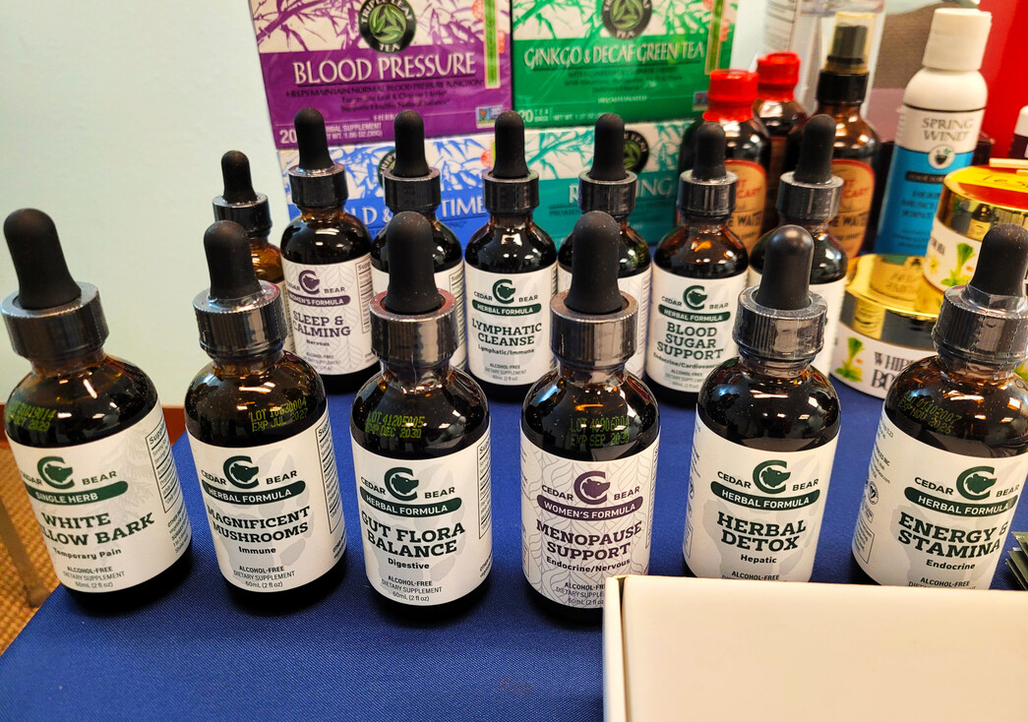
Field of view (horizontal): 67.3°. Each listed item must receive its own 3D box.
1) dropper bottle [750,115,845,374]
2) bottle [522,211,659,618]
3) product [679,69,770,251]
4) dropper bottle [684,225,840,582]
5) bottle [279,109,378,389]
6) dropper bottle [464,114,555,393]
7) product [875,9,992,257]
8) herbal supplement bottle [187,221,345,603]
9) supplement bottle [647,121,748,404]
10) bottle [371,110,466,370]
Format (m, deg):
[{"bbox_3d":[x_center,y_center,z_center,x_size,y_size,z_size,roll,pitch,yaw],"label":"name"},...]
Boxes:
[{"bbox_3d":[0.117,-0.040,0.319,0.039,0.119,0.039,14,31,27],"label":"dropper bottle"},{"bbox_3d":[0.021,0.016,0.214,0.039,0.118,0.039,0,27,2],"label":"bottle"},{"bbox_3d":[0.117,-0.100,0.437,0.048,0.118,0.048,1,27,3],"label":"product"},{"bbox_3d":[0.071,0.017,0.218,0.039,0.116,0.039,5,28,11],"label":"dropper bottle"},{"bbox_3d":[-0.083,-0.049,0.344,0.039,0.120,0.039,1,28,4],"label":"bottle"},{"bbox_3d":[-0.001,-0.044,0.331,0.039,0.120,0.039,3,28,8],"label":"dropper bottle"},{"bbox_3d":[0.242,-0.122,0.446,0.041,0.146,0.041,6,28,14],"label":"product"},{"bbox_3d":[-0.073,0.016,0.222,0.039,0.115,0.039,1,27,4],"label":"herbal supplement bottle"},{"bbox_3d":[0.078,-0.040,0.325,0.039,0.118,0.039,8,29,16],"label":"supplement bottle"},{"bbox_3d":[-0.042,-0.046,0.337,0.039,0.120,0.039,5,28,11],"label":"bottle"}]

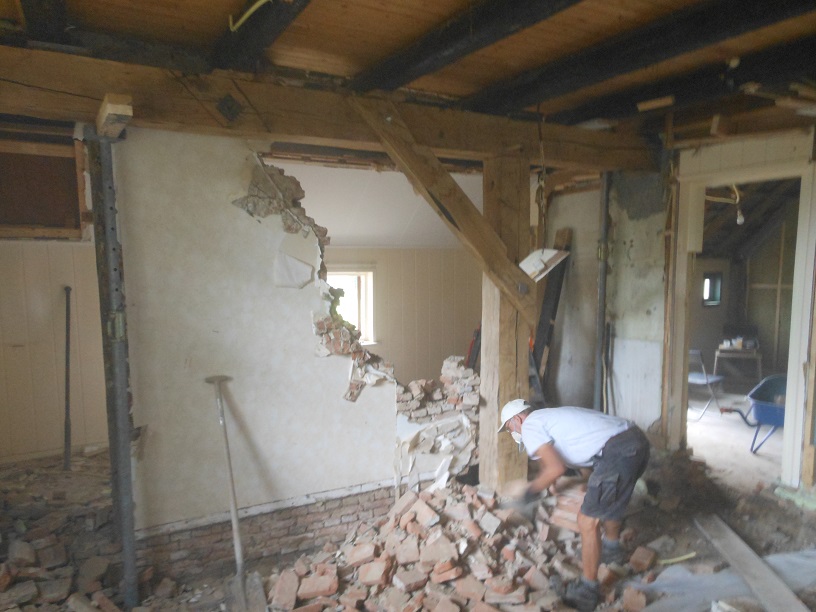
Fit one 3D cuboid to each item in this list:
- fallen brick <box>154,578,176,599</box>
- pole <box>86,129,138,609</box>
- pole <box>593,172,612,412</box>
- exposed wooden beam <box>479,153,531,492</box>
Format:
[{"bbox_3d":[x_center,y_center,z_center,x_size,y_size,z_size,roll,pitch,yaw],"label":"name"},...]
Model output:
[{"bbox_3d":[-1.279,1.482,3.103,0.115,0.065,0.100,-3,6,-28],"label":"fallen brick"},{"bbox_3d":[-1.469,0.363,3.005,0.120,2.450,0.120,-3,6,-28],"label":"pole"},{"bbox_3d":[1.518,0.130,4.615,0.095,2.323,0.095,-3,6,-28],"label":"pole"},{"bbox_3d":[0.695,0.163,4.188,0.265,2.379,0.220,-3,6,-28],"label":"exposed wooden beam"}]

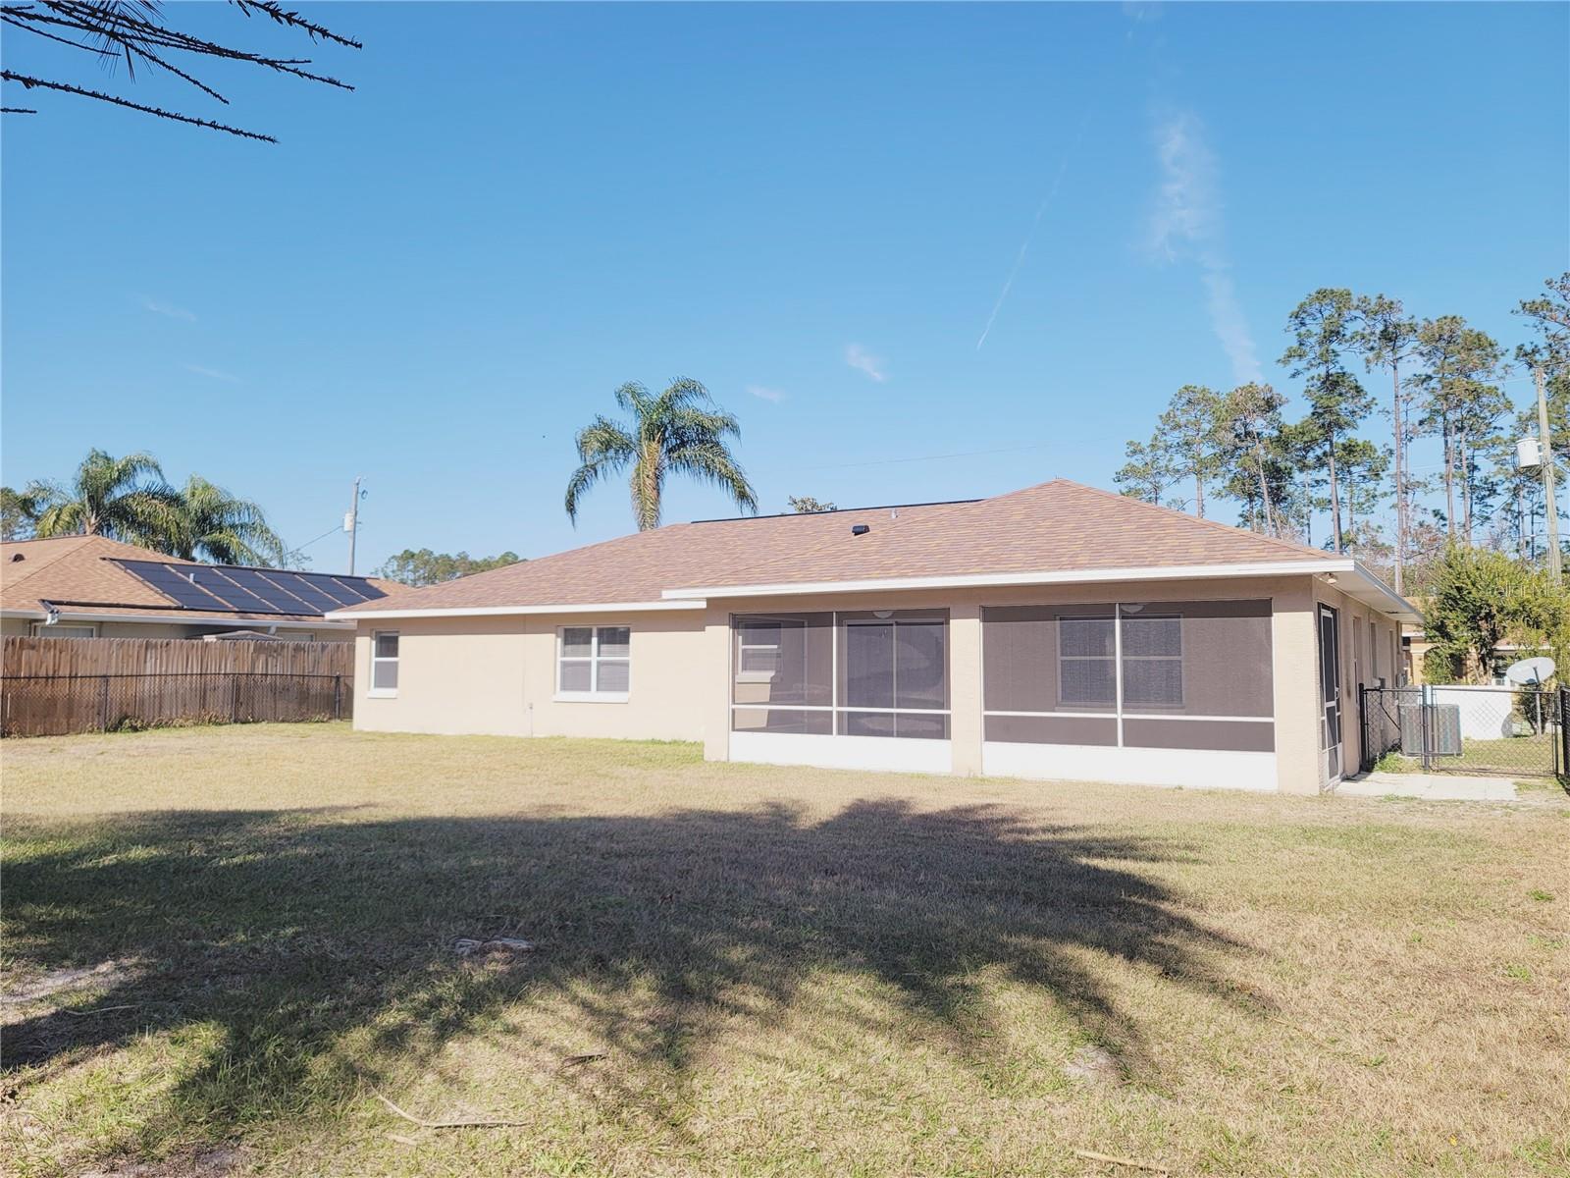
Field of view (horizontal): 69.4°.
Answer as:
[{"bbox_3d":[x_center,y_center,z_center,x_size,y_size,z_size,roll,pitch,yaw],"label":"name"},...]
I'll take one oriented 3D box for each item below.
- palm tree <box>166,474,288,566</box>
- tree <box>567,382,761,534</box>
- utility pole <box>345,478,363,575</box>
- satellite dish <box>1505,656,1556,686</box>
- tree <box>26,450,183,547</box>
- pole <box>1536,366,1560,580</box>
[{"bbox_3d":[-25.687,-0.107,49.157,6.000,9.823,6.000,2,-5,-28],"label":"palm tree"},{"bbox_3d":[-4.454,-1.483,37.116,6.200,10.976,6.200,1,-4,-7],"label":"tree"},{"bbox_3d":[-20.116,-0.100,52.639,0.750,10.323,0.450,3,-4,-21],"label":"utility pole"},{"bbox_3d":[15.391,1.696,23.401,0.600,0.620,0.860,3,-5,-37],"label":"satellite dish"},{"bbox_3d":[-30.275,-0.664,49.616,6.500,10.977,6.500,3,-5,-31],"label":"tree"},{"bbox_3d":[22.471,-1.402,33.137,0.340,10.383,0.340,-5,-5,32],"label":"pole"}]

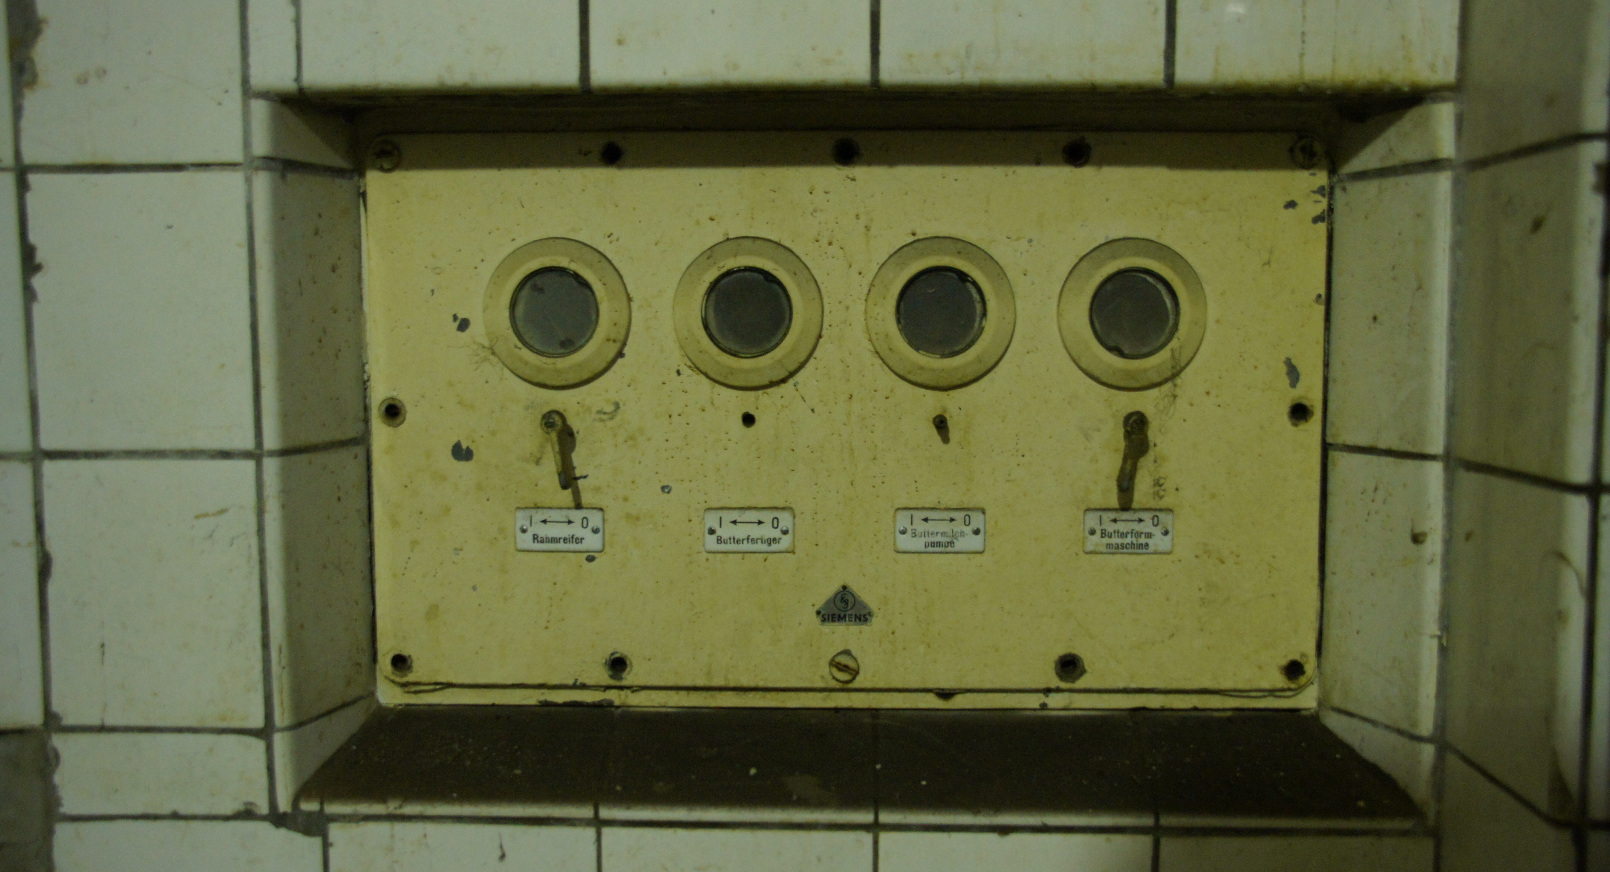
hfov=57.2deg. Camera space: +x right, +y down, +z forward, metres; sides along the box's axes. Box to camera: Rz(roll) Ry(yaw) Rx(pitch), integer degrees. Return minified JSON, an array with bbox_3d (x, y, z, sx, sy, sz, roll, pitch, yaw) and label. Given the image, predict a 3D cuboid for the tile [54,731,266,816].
[{"bbox_3d":[-0.358,0.188,0.825,0.120,0.046,0.008,0,5,2],"label":"tile"}]

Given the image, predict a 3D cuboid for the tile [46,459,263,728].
[{"bbox_3d":[-0.354,0.086,0.809,0.115,0.147,0.009,0,5,1],"label":"tile"}]

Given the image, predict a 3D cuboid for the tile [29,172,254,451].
[{"bbox_3d":[-0.360,-0.067,0.805,0.120,0.150,0.008,0,5,2],"label":"tile"}]

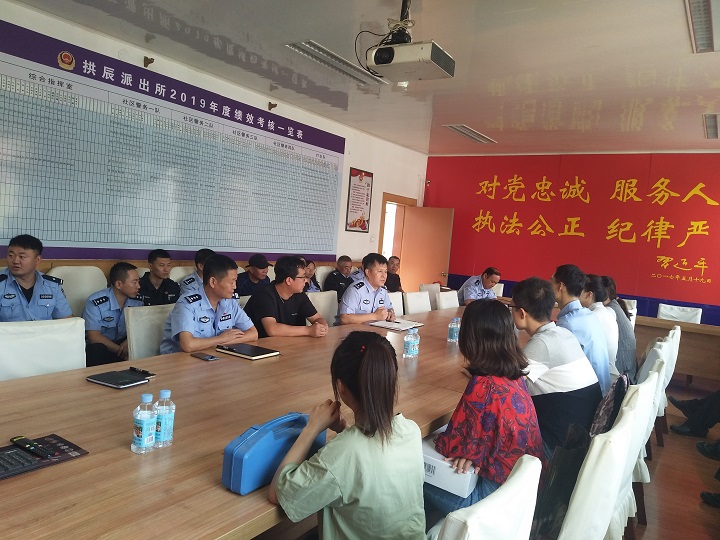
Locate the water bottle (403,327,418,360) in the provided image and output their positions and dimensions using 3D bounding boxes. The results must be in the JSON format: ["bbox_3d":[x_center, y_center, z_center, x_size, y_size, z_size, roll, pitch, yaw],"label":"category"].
[{"bbox_3d":[0.293,0.417,3.113,0.066,0.168,0.066,5,3,0],"label":"water bottle"}]

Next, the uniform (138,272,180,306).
[{"bbox_3d":[-1.653,0.277,4.405,0.480,0.560,0.300,1,5,-45],"label":"uniform"}]

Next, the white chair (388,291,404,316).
[{"bbox_3d":[0.347,0.689,4.692,0.550,0.950,0.460,7,4,33],"label":"white chair"}]

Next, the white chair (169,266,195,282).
[{"bbox_3d":[-1.397,0.504,4.863,0.570,1.020,0.470,7,4,33],"label":"white chair"}]

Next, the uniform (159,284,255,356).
[{"bbox_3d":[-0.936,0.387,3.242,0.380,0.550,0.490,8,5,41],"label":"uniform"}]

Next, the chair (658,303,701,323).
[{"bbox_3d":[3.817,0.902,6.546,0.460,0.910,0.550,7,4,33],"label":"chair"}]

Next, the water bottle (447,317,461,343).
[{"bbox_3d":[0.681,0.427,3.896,0.063,0.168,0.063,7,4,33],"label":"water bottle"}]

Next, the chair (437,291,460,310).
[{"bbox_3d":[1.117,0.718,5.881,0.550,0.910,0.460,7,4,33],"label":"chair"}]

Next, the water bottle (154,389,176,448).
[{"bbox_3d":[-0.602,0.461,1.678,0.063,0.168,0.063,7,4,33],"label":"water bottle"}]

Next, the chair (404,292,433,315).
[{"bbox_3d":[0.648,0.692,5.057,0.550,0.950,0.460,7,4,33],"label":"chair"}]

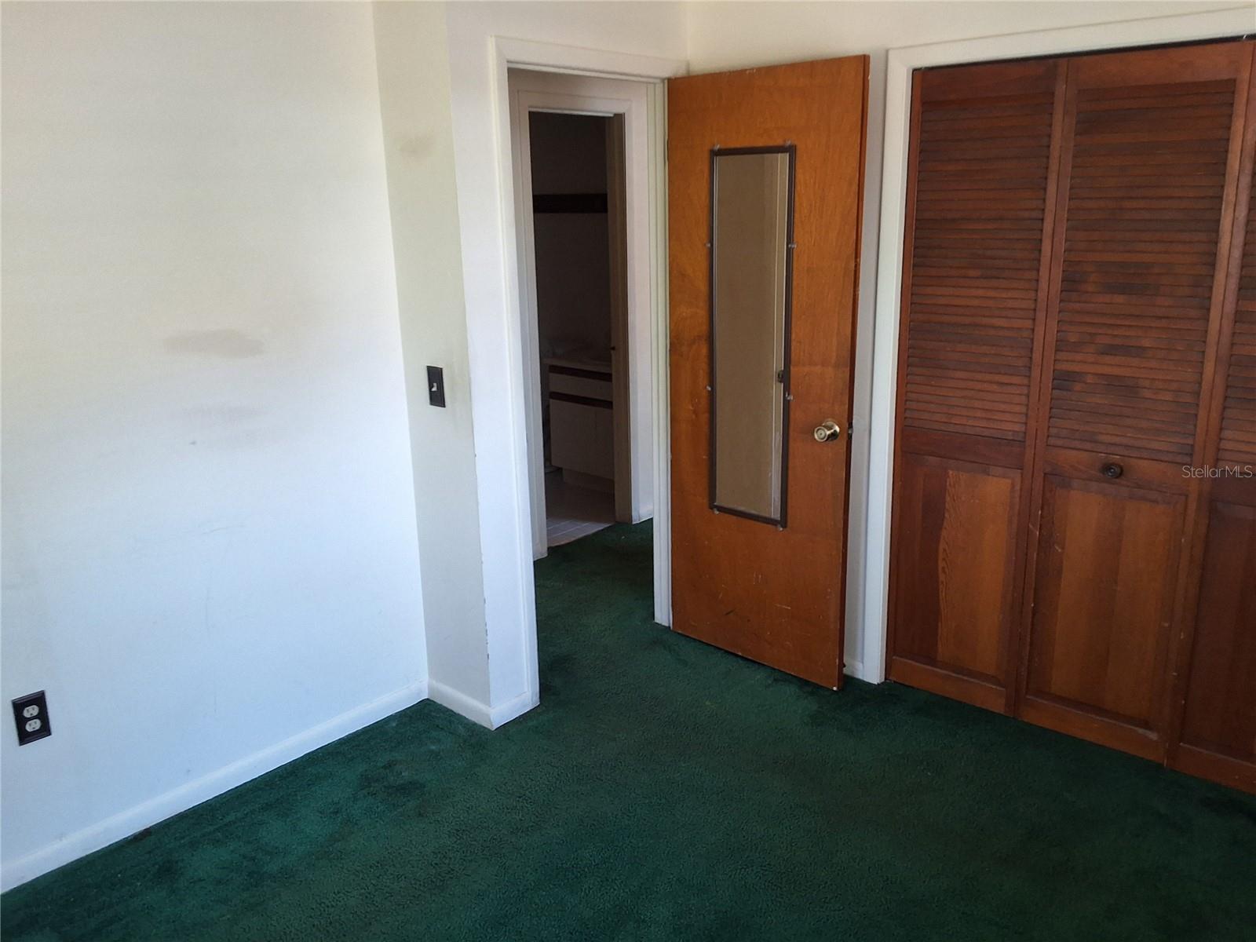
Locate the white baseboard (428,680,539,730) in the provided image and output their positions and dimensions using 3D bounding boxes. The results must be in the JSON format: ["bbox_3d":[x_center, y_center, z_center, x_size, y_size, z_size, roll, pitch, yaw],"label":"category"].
[{"bbox_3d":[-0.488,0.748,3.439,0.335,0.080,0.210,12,20,40],"label":"white baseboard"}]

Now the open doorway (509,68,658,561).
[{"bbox_3d":[-0.118,-0.277,3.475,0.150,2.030,0.780,12,20,40],"label":"open doorway"}]

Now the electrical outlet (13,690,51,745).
[{"bbox_3d":[-1.475,0.615,2.519,0.012,0.120,0.073,12,20,40],"label":"electrical outlet"}]

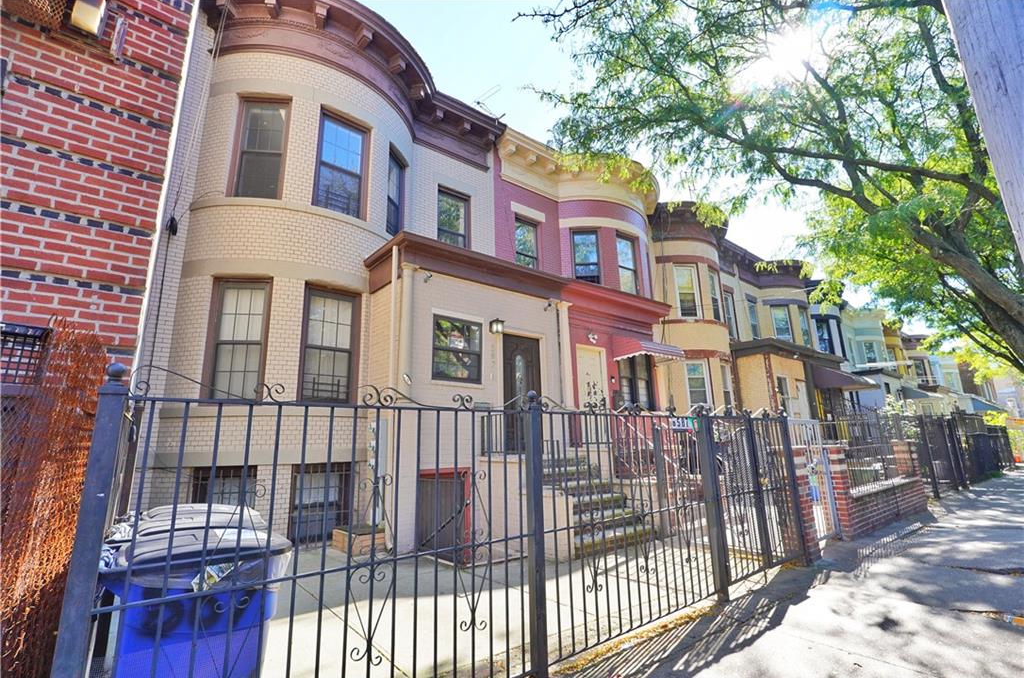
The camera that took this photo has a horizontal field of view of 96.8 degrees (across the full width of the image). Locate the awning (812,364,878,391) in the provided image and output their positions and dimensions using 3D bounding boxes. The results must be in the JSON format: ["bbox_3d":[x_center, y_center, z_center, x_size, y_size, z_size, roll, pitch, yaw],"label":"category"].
[{"bbox_3d":[12.452,1.365,16.953,1.549,0.968,1.598,9,-17,-38],"label":"awning"}]

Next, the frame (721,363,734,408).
[{"bbox_3d":[7.063,1.653,14.842,0.820,1.680,0.160,9,-17,-39],"label":"frame"}]

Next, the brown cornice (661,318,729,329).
[{"bbox_3d":[6.716,-0.403,15.760,3.776,0.184,0.968,9,-17,-38],"label":"brown cornice"}]

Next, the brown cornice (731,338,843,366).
[{"bbox_3d":[10.419,0.804,16.925,6.950,0.570,1.400,9,-16,-37],"label":"brown cornice"}]

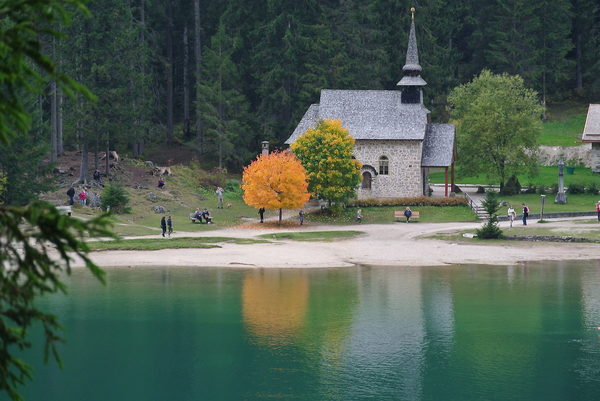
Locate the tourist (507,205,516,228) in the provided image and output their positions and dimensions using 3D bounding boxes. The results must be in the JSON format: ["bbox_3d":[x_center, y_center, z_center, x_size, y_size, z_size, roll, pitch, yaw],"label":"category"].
[{"bbox_3d":[16.497,1.248,281.000,0.620,1.770,0.480,1,4,8],"label":"tourist"}]

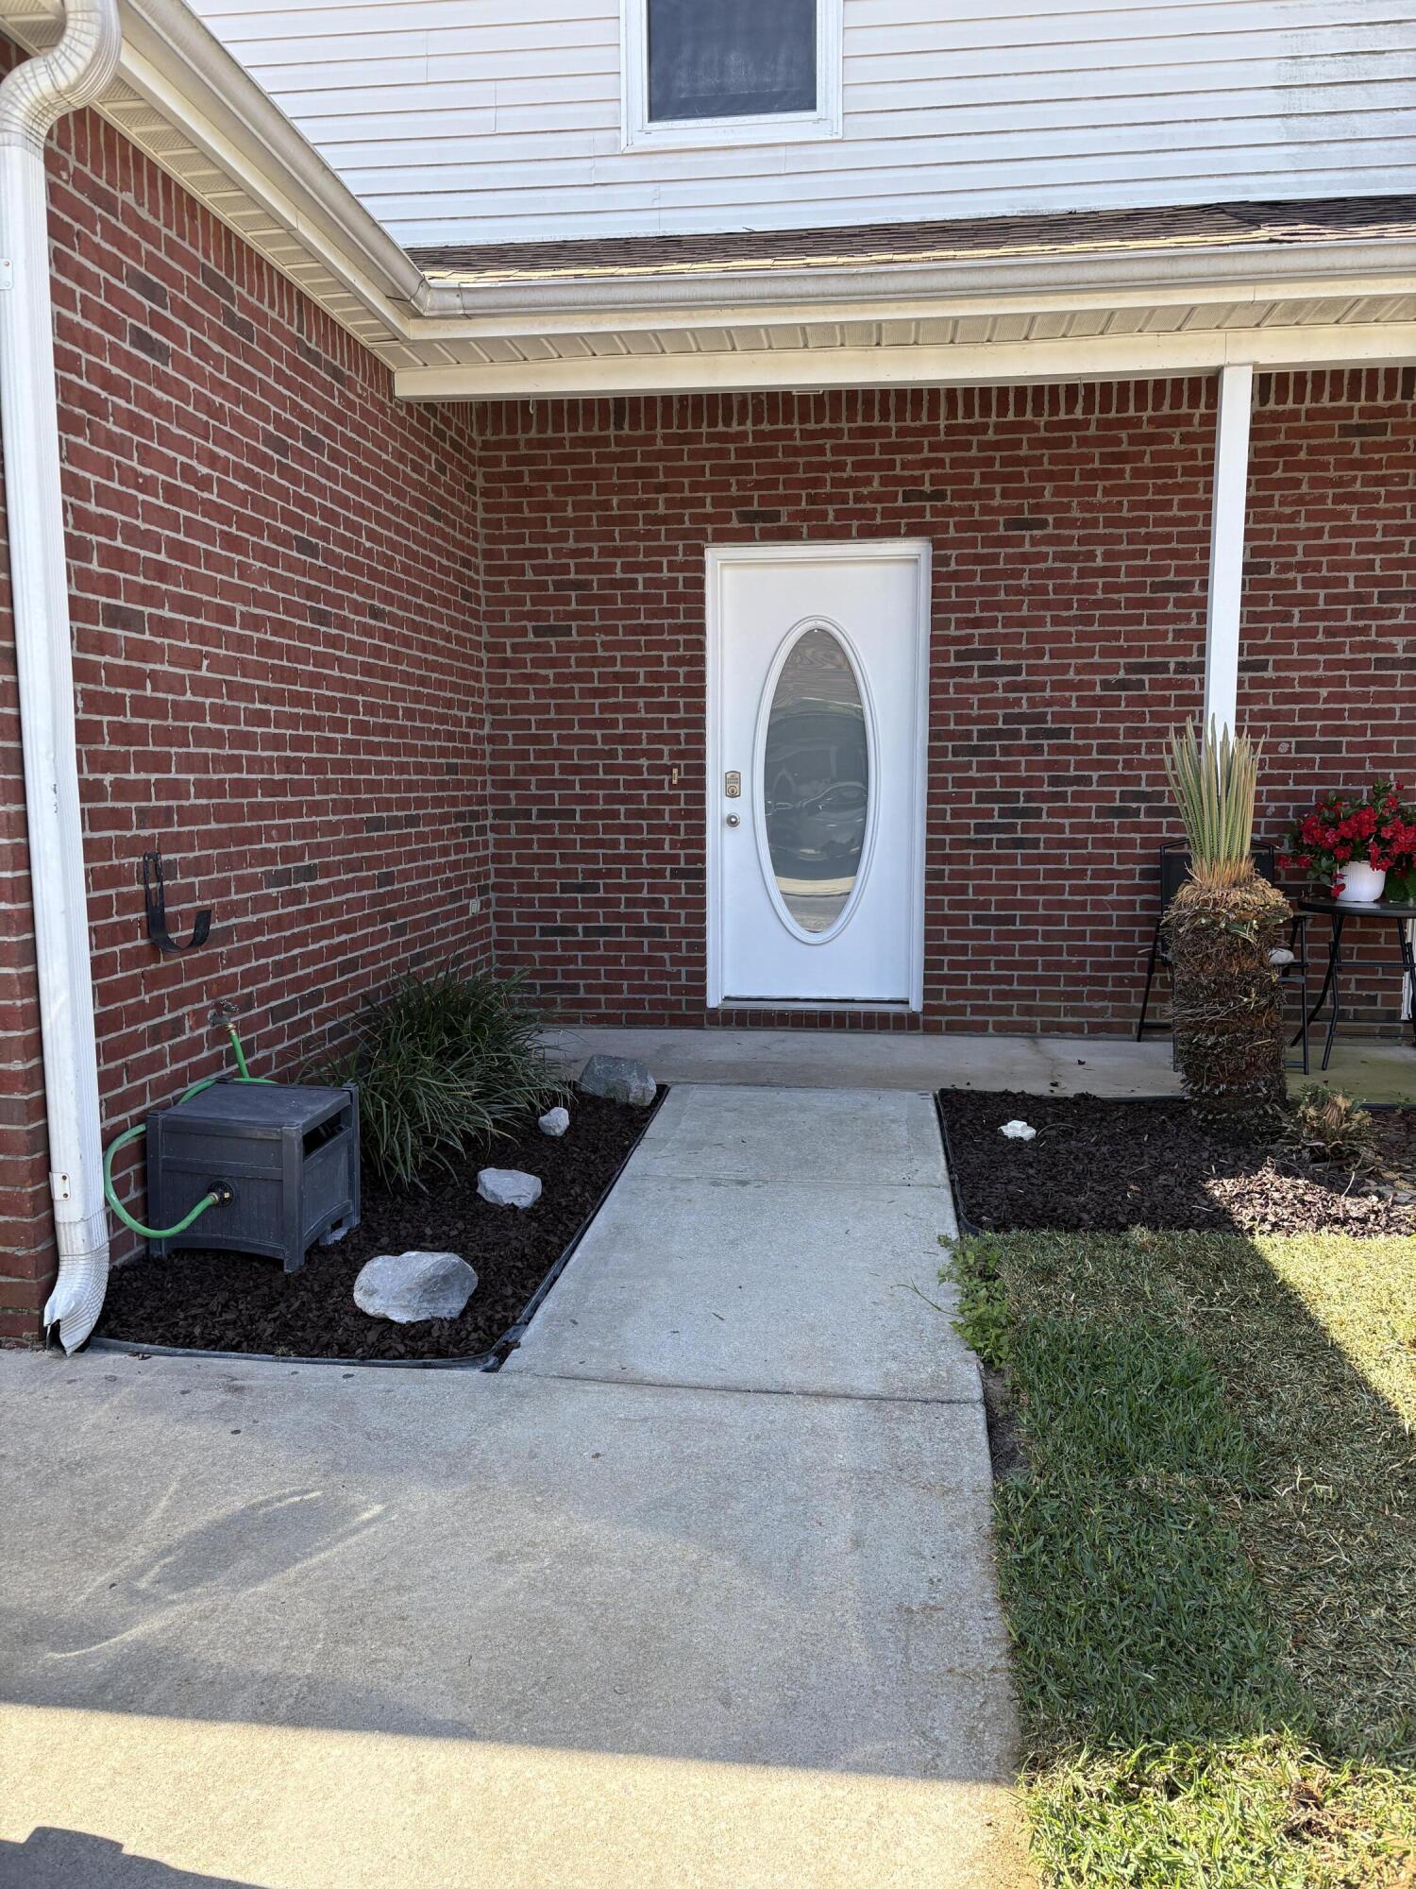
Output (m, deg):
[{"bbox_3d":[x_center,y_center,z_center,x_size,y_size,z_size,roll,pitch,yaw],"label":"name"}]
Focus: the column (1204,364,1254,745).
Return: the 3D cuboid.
[{"bbox_3d":[1.898,-0.755,5.264,0.099,2.642,0.099,1,7,8],"label":"column"}]

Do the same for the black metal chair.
[{"bbox_3d":[2.163,0.038,5.964,0.546,0.895,0.637,0,7,3],"label":"black metal chair"}]

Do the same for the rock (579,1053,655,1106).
[{"bbox_3d":[-0.352,0.502,5.399,0.278,0.152,0.212,4,8,28],"label":"rock"}]

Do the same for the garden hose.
[{"bbox_3d":[-1.263,0.455,3.619,0.263,0.425,0.637,1,7,8],"label":"garden hose"}]

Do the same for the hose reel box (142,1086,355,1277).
[{"bbox_3d":[-1.158,0.582,3.641,0.388,0.369,0.366,1,7,11],"label":"hose reel box"}]

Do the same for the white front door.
[{"bbox_3d":[0.502,-0.751,6.553,1.005,2.123,0.111,1,7,8],"label":"white front door"}]

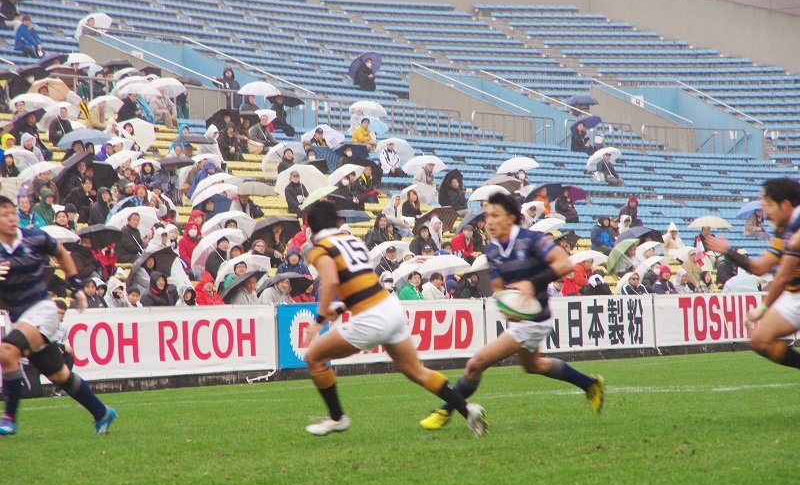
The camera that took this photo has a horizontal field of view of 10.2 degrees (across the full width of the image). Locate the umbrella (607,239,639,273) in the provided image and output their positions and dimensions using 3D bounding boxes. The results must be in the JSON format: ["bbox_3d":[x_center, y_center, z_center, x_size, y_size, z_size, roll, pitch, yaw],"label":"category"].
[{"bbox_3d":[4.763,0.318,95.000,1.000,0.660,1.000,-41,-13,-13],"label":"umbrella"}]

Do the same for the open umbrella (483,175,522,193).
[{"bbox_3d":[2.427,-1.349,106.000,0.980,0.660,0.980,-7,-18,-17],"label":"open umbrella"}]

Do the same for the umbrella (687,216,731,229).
[{"bbox_3d":[7.009,-0.198,100.997,1.000,0.780,1.000,-1,-1,24],"label":"umbrella"}]

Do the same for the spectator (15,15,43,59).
[{"bbox_3d":[-9.659,-5.288,117.018,0.800,1.250,0.560,-2,-1,27],"label":"spectator"}]

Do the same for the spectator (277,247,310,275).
[{"bbox_3d":[-1.649,0.706,72.328,0.550,1.270,0.750,-1,0,-22],"label":"spectator"}]

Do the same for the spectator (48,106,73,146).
[{"bbox_3d":[-7.010,-2.171,93.000,0.560,1.240,0.800,-1,-1,-35],"label":"spectator"}]

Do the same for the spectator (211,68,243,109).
[{"bbox_3d":[-4.165,-3.392,108.491,0.680,1.720,0.420,-1,-1,-20],"label":"spectator"}]

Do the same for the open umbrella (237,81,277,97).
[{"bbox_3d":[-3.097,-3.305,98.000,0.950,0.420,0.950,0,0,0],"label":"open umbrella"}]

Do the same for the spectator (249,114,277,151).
[{"bbox_3d":[-3.071,-2.300,103.000,0.560,1.240,0.800,-1,-1,-40],"label":"spectator"}]

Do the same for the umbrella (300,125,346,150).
[{"bbox_3d":[-1.814,-2.400,103.745,1.050,0.780,1.050,2,-41,1],"label":"umbrella"}]

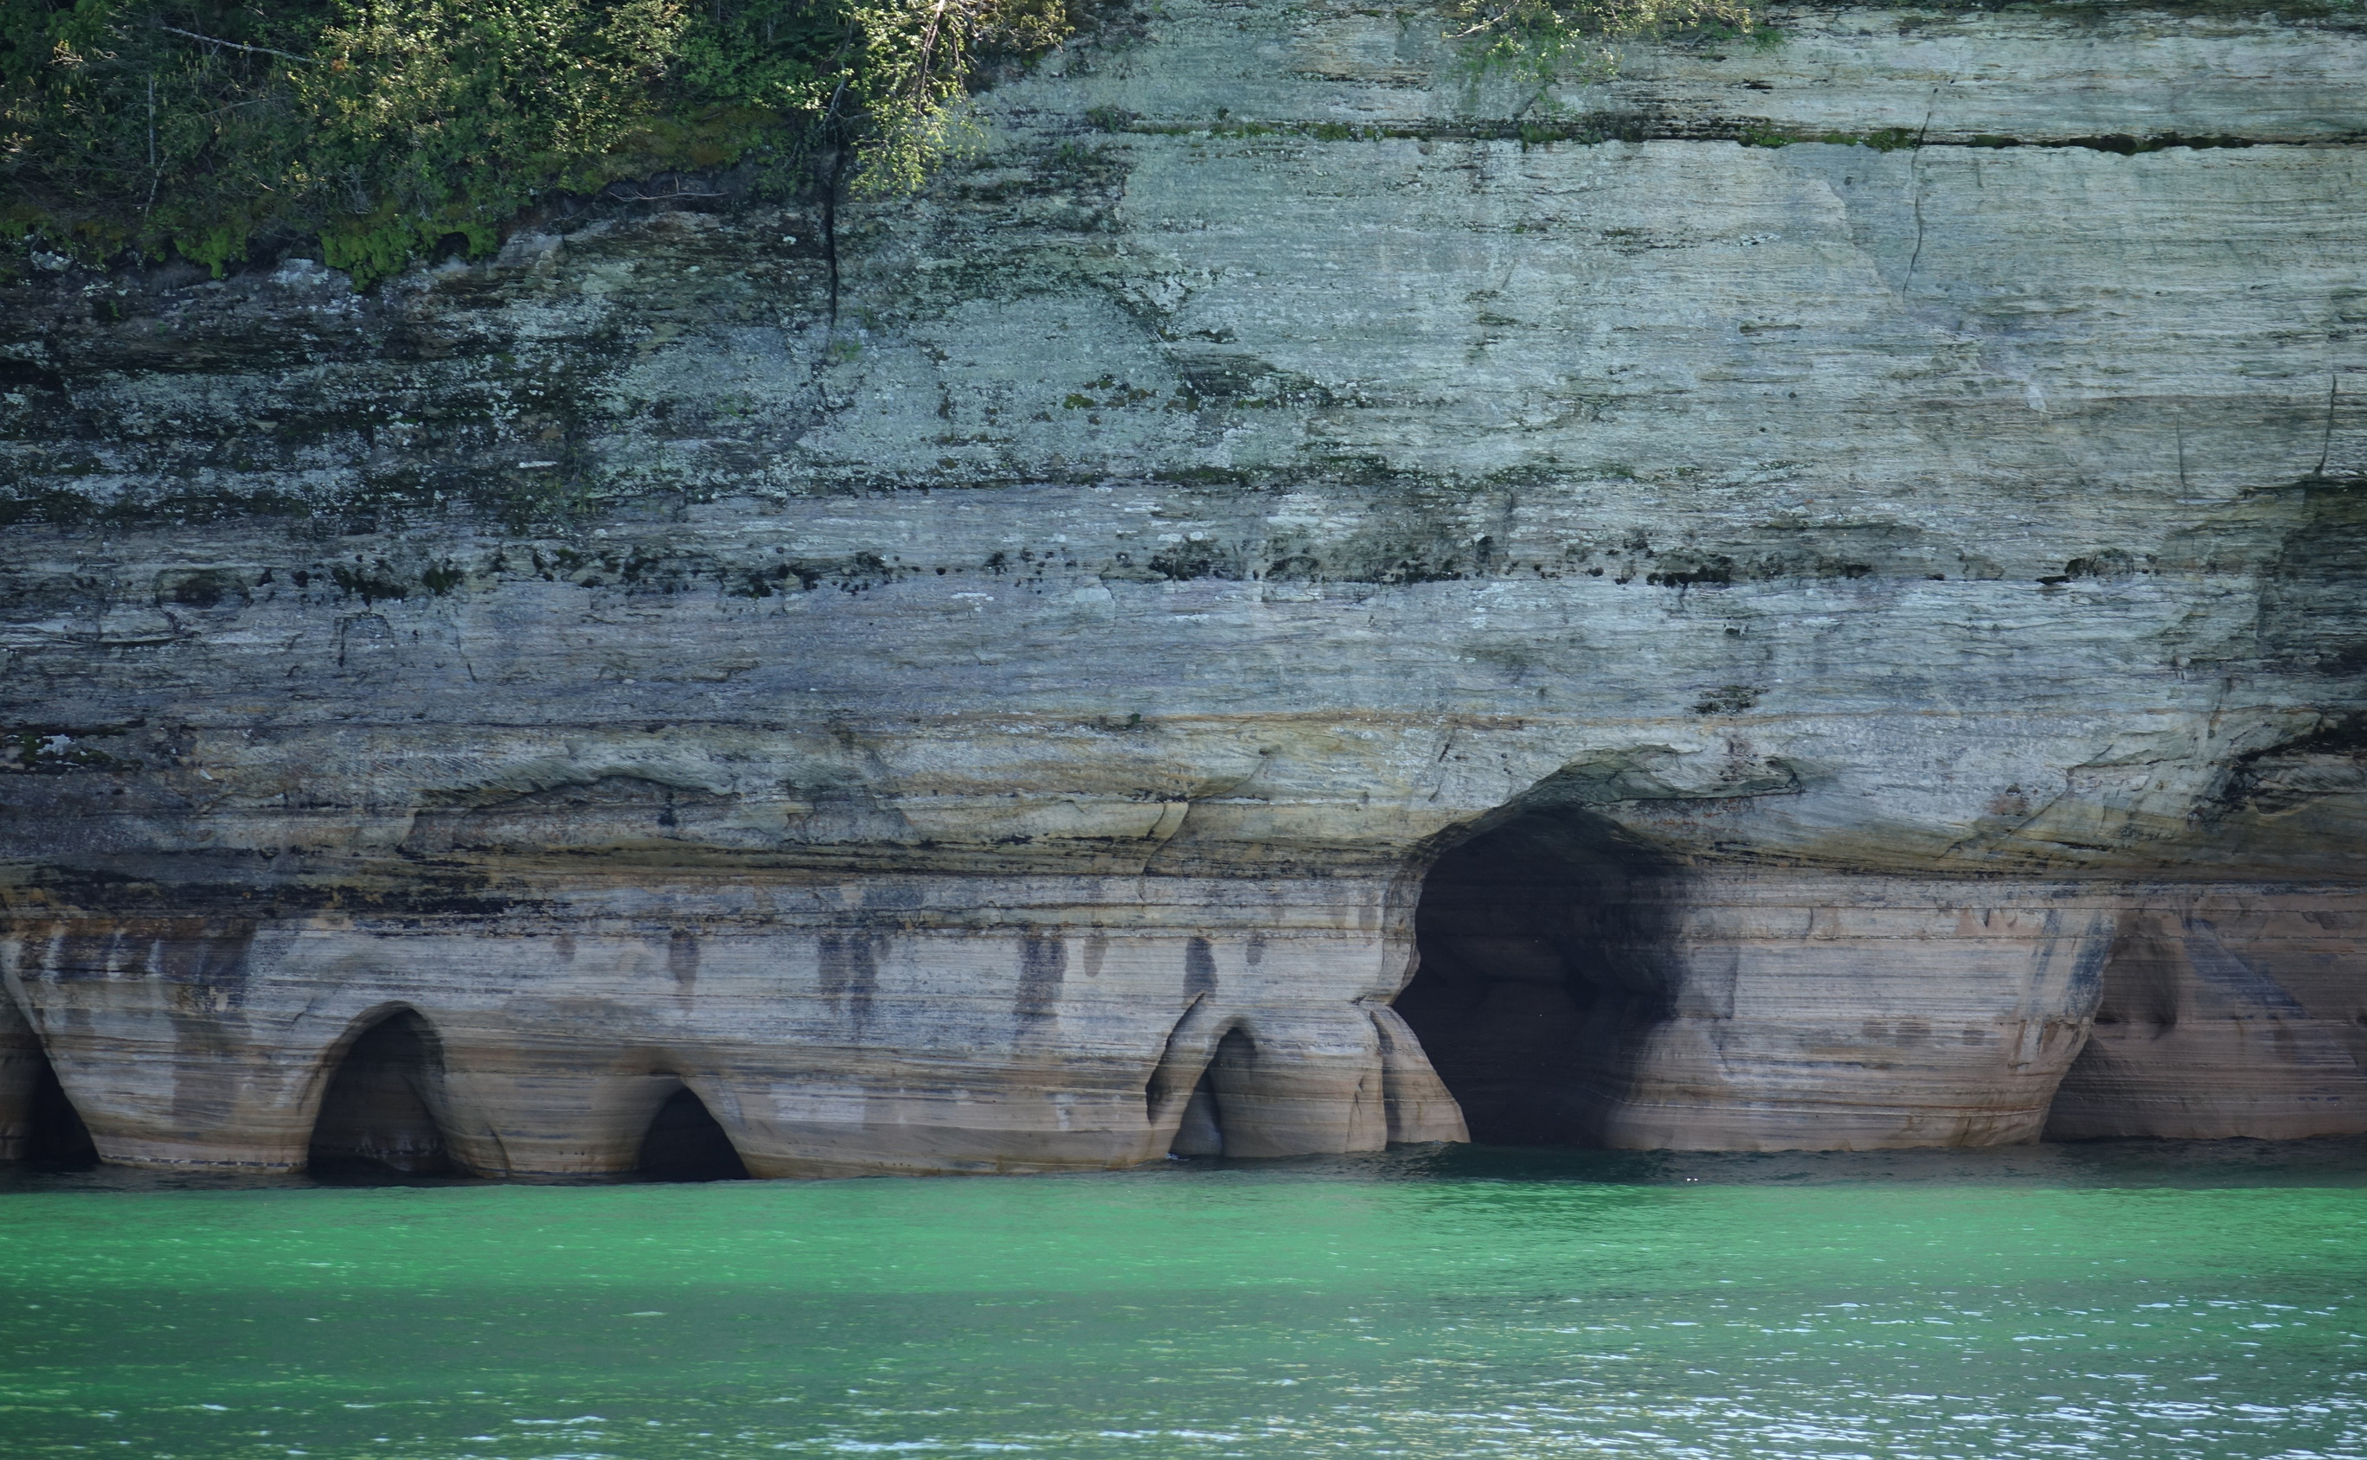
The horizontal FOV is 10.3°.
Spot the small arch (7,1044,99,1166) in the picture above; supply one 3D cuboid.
[{"bbox_3d":[-13.328,4.446,154.600,1.148,1.451,1.200,0,0,5],"label":"small arch"}]

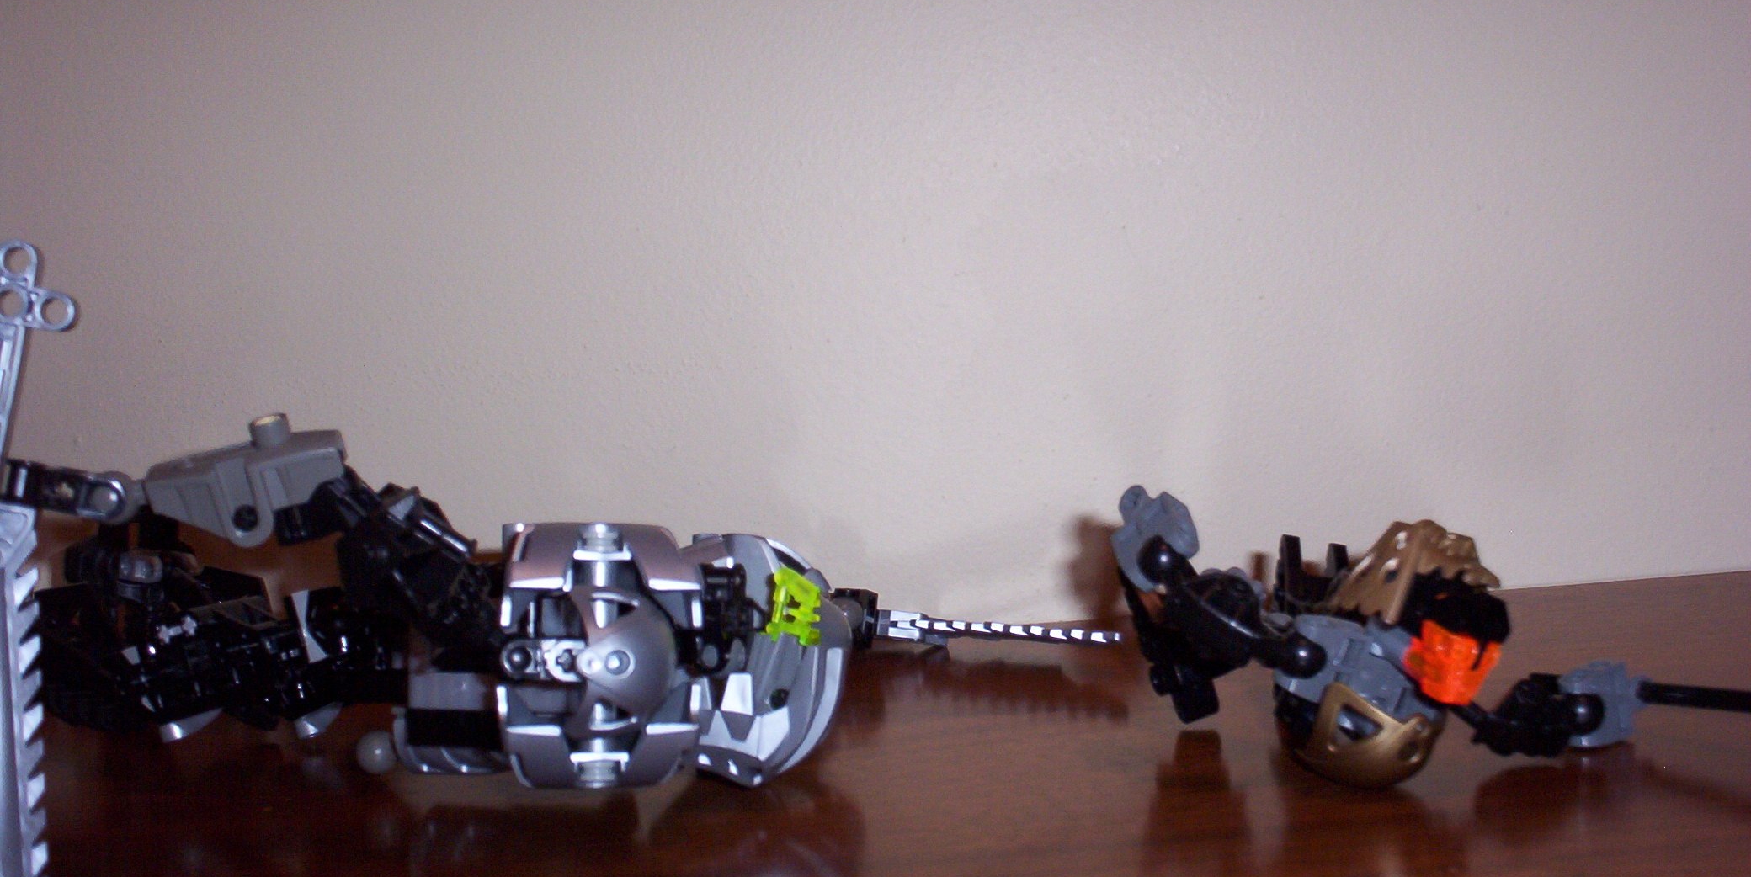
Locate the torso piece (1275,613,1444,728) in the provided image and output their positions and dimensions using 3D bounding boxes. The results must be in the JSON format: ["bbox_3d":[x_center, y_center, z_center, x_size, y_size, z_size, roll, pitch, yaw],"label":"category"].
[{"bbox_3d":[0.110,0.053,0.411,0.034,0.021,0.025,29,9,10],"label":"torso piece"}]

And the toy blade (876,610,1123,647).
[{"bbox_3d":[0.037,0.057,0.542,0.080,0.009,0.012,-2,3,23],"label":"toy blade"}]

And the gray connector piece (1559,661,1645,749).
[{"bbox_3d":[0.167,0.061,0.416,0.018,0.019,0.017,-3,3,6],"label":"gray connector piece"}]

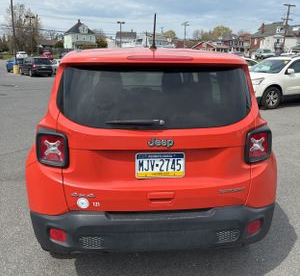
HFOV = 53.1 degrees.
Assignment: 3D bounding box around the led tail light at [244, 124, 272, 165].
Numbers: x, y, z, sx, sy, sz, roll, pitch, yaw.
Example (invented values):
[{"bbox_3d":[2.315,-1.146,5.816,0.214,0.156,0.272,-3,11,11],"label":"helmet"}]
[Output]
[{"bbox_3d":[0.722,0.039,2.000,0.195,0.230,0.105,-4,15,-19],"label":"led tail light"}]

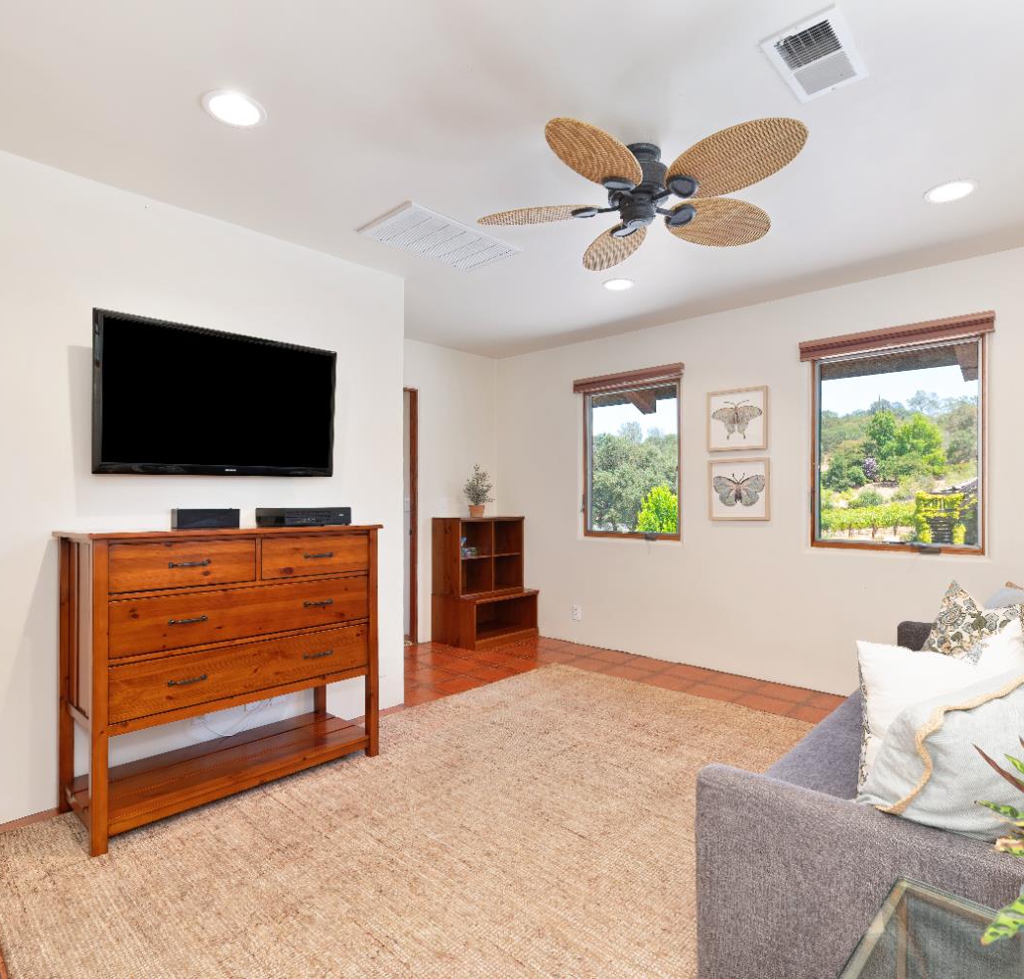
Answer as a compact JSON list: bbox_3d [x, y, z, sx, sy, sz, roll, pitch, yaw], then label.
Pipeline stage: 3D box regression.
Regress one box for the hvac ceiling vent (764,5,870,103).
[{"bbox_3d":[0.862,-1.217,1.730,0.186,0.022,0.348,0,-1,43],"label":"hvac ceiling vent"}]

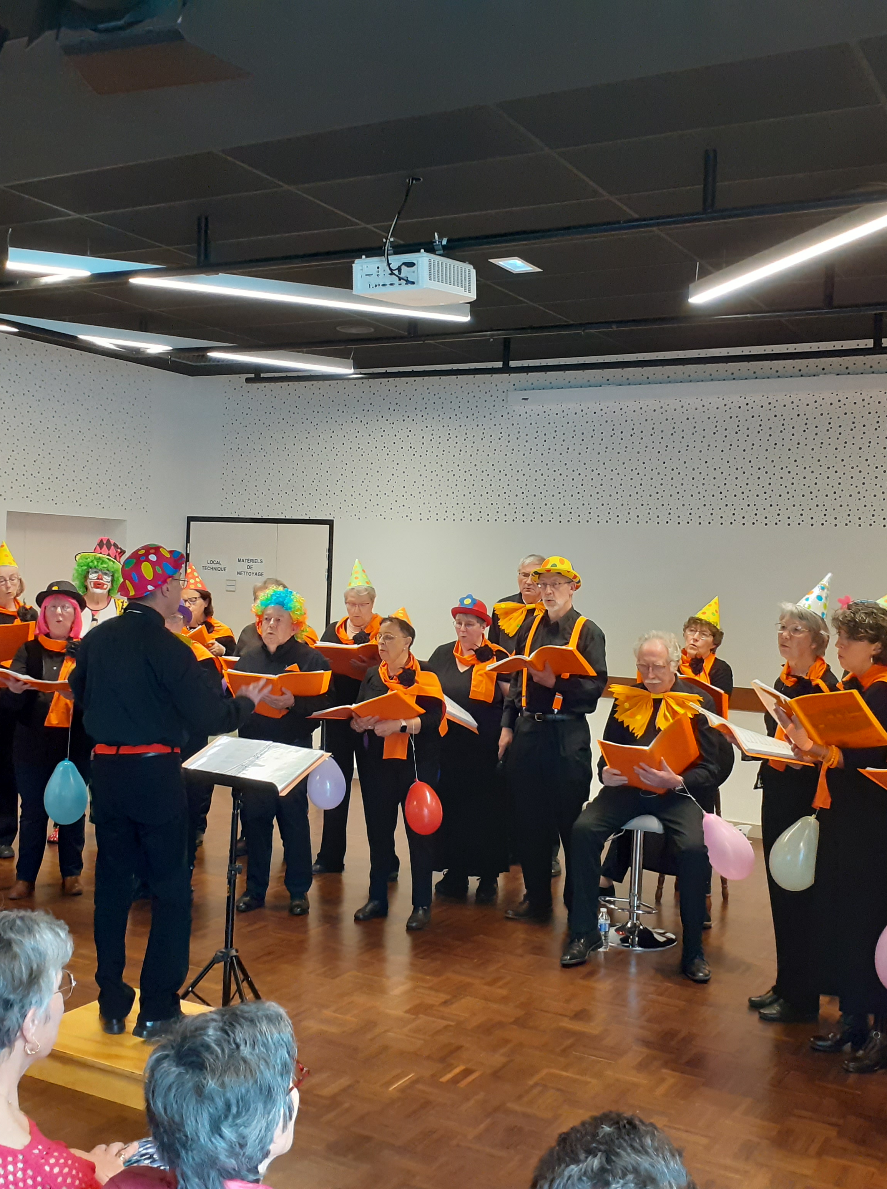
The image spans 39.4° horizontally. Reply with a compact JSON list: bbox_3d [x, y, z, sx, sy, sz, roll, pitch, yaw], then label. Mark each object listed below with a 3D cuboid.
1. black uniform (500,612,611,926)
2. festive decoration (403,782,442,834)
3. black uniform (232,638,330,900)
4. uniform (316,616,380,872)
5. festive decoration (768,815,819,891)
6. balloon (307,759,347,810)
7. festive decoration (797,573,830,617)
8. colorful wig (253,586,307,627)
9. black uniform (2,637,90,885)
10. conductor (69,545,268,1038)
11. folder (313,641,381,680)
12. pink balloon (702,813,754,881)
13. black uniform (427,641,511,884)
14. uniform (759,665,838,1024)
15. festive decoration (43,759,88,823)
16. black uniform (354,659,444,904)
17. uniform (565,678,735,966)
[{"bbox_3d":[0.567,0.853,6.329,0.540,1.560,0.420,3,2,27],"label":"black uniform"},{"bbox_3d":[-0.095,1.028,5.950,0.185,0.262,0.185,-7,0,-1],"label":"festive decoration"},{"bbox_3d":[-0.813,0.868,6.280,0.500,1.340,0.330,2,1,12],"label":"black uniform"},{"bbox_3d":[-0.496,0.848,7.030,0.490,1.420,0.360,2,1,7],"label":"uniform"},{"bbox_3d":[1.372,1.003,4.780,0.212,0.295,0.212,15,0,15],"label":"festive decoration"},{"bbox_3d":[-0.646,1.045,6.863,0.215,0.285,0.215,2,1,0],"label":"balloon"},{"bbox_3d":[1.539,0.004,5.150,0.145,0.175,0.145,25,-18,6],"label":"festive decoration"},{"bbox_3d":[-0.822,0.078,6.260,0.255,0.235,0.245,2,1,18],"label":"colorful wig"},{"bbox_3d":[-2.023,0.857,6.360,0.480,1.280,0.360,2,1,-21],"label":"black uniform"},{"bbox_3d":[-0.976,0.639,4.430,0.520,1.710,0.540,3,2,27],"label":"conductor"},{"bbox_3d":[-0.447,0.356,6.790,0.460,0.070,0.310,-8,-36,0],"label":"folder"},{"bbox_3d":[1.276,1.141,5.600,0.210,0.325,0.210,-30,0,11],"label":"pink balloon"},{"bbox_3d":[0.129,0.890,6.603,0.500,1.290,0.400,3,1,20],"label":"black uniform"},{"bbox_3d":[1.457,0.984,5.024,0.400,1.420,0.460,1,2,-41],"label":"uniform"},{"bbox_3d":[-1.876,0.979,6.150,0.213,0.313,0.213,2,1,-17],"label":"festive decoration"},{"bbox_3d":[-0.231,0.938,6.240,0.440,1.270,0.300,3,2,30],"label":"black uniform"},{"bbox_3d":[0.989,1.027,5.780,0.640,1.200,0.620,2,1,16],"label":"uniform"}]

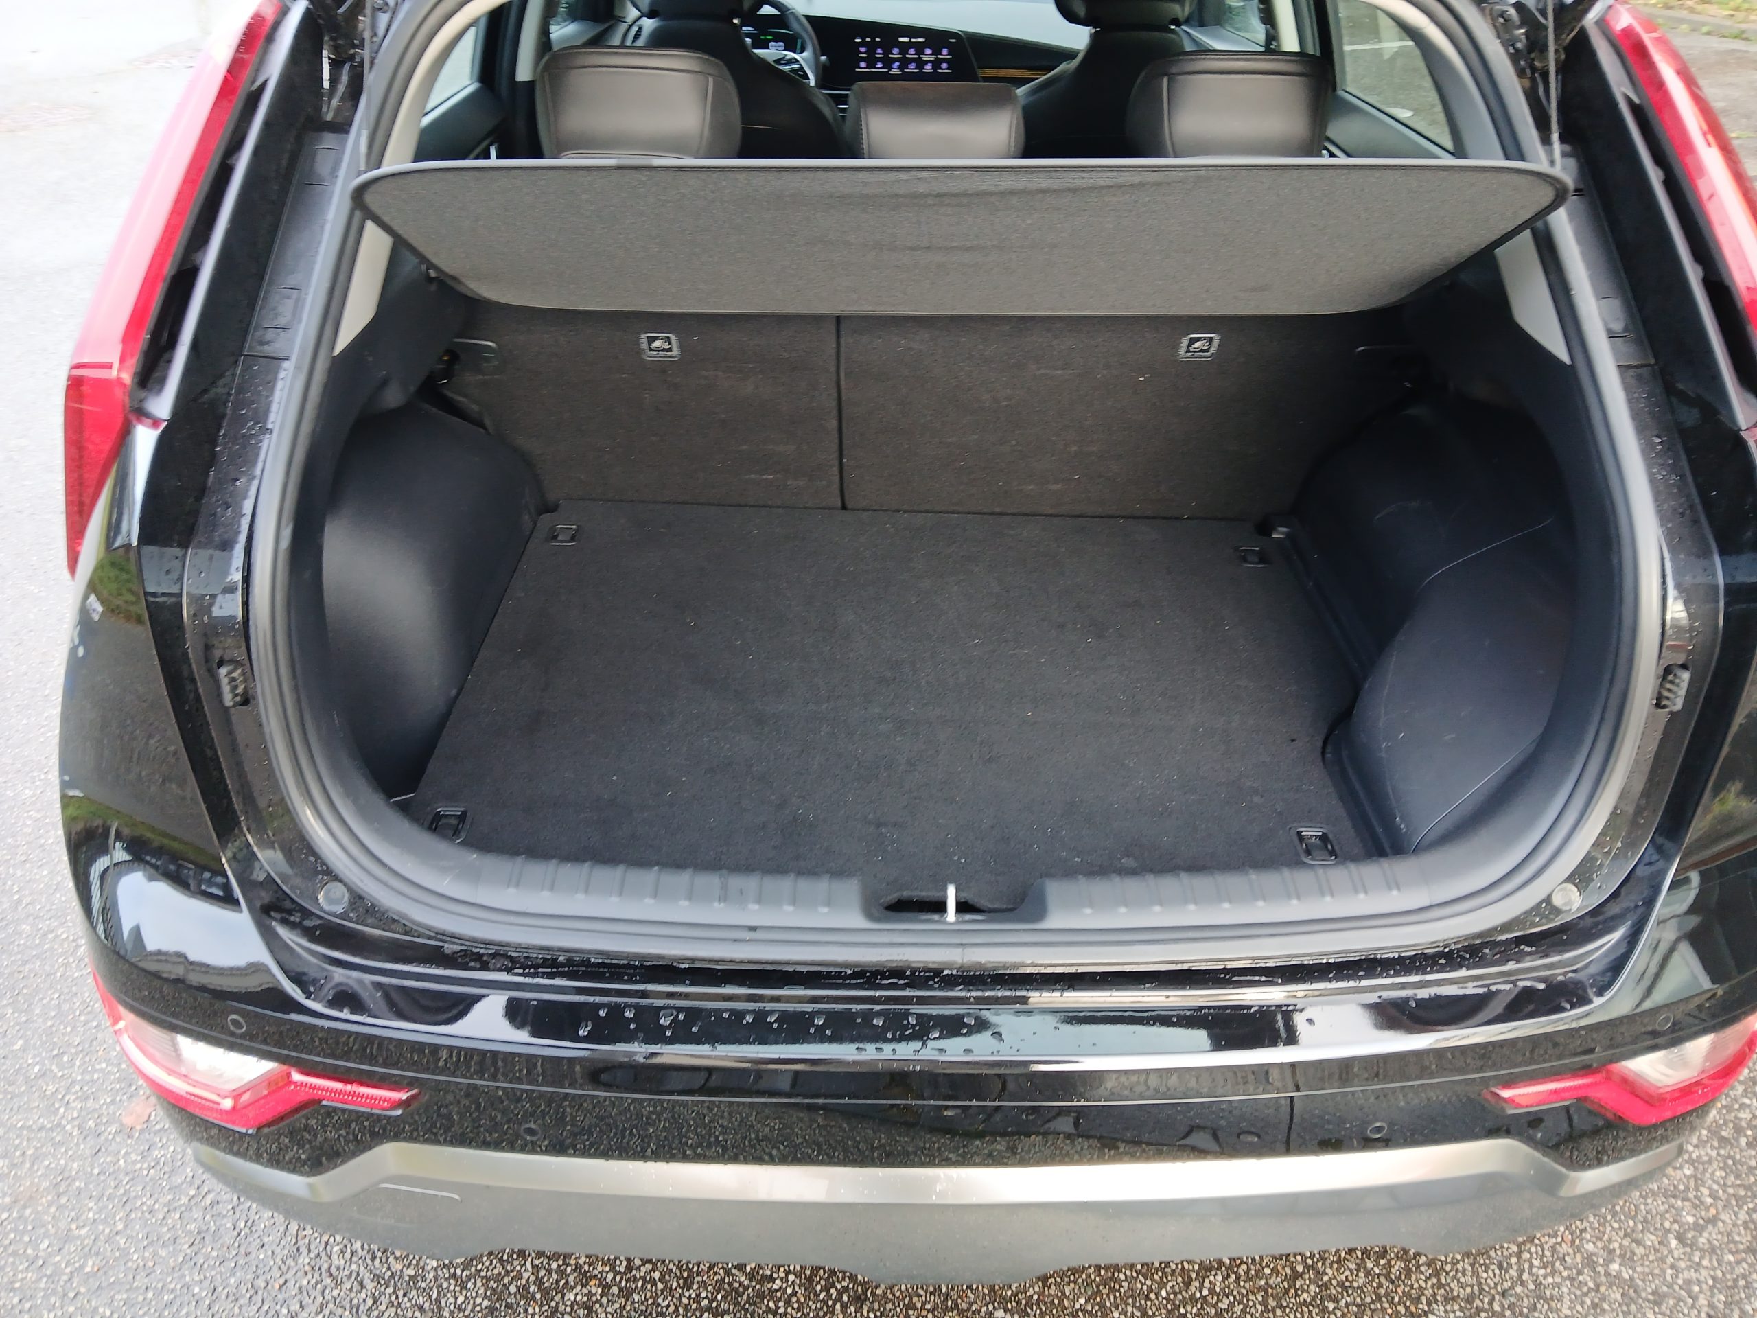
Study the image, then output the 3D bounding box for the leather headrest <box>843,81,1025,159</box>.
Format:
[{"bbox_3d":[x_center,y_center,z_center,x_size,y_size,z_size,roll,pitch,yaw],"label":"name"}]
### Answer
[{"bbox_3d":[0.066,-0.628,1.581,0.210,0.130,0.100,0,37,0],"label":"leather headrest"}]

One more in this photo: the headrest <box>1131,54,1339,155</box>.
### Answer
[{"bbox_3d":[0.415,-0.648,1.565,0.240,0.155,0.110,0,37,0],"label":"headrest"}]

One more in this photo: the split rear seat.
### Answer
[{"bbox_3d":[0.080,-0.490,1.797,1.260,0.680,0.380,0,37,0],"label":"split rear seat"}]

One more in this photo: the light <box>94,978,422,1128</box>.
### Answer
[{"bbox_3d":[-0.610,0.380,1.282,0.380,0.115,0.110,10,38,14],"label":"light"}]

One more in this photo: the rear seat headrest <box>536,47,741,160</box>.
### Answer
[{"bbox_3d":[-0.283,-0.648,1.565,0.240,0.155,0.110,0,37,0],"label":"rear seat headrest"}]

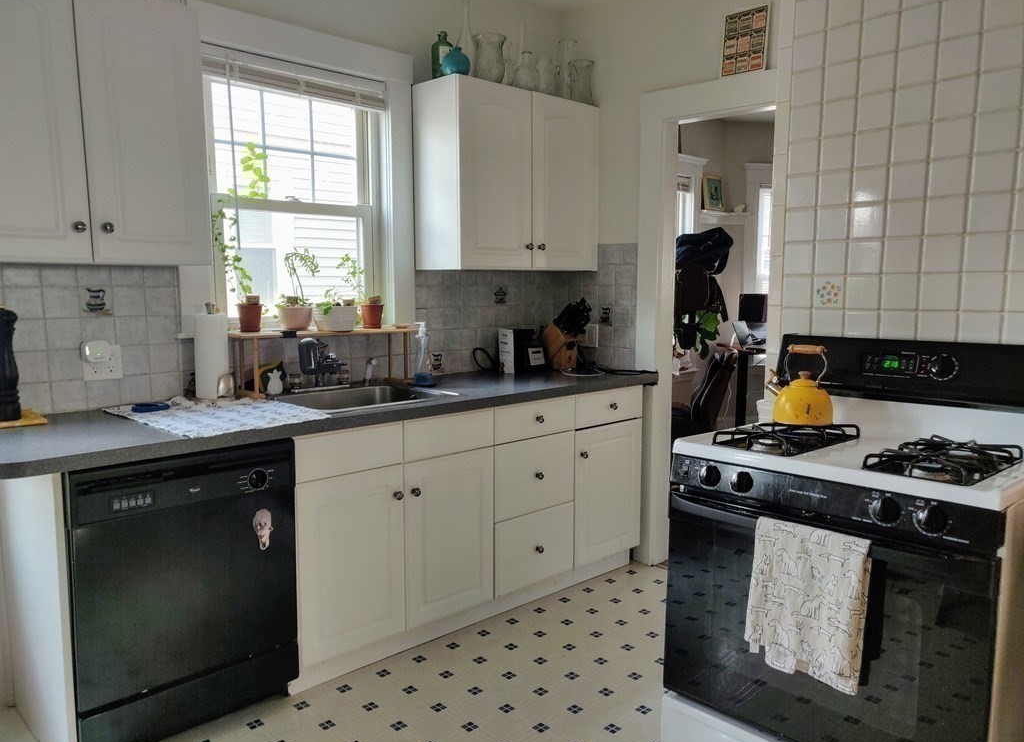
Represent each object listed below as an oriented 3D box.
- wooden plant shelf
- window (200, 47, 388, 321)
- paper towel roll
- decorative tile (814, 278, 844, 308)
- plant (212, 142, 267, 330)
[{"bbox_3d":[-0.719,-0.042,2.893,0.750,0.234,0.200,-6,9,-42],"label":"wooden plant shelf"},{"bbox_3d":[-0.839,-0.684,2.946,0.775,1.000,0.100,-6,9,-42],"label":"window"},{"bbox_3d":[-1.040,-0.050,2.559,0.117,0.295,0.117,0,7,0],"label":"paper towel roll"},{"bbox_3d":[1.048,-0.261,2.446,0.008,0.105,0.105,-6,9,-42],"label":"decorative tile"},{"bbox_3d":[-0.975,-0.478,2.651,0.150,0.675,0.140,-6,9,-42],"label":"plant"}]

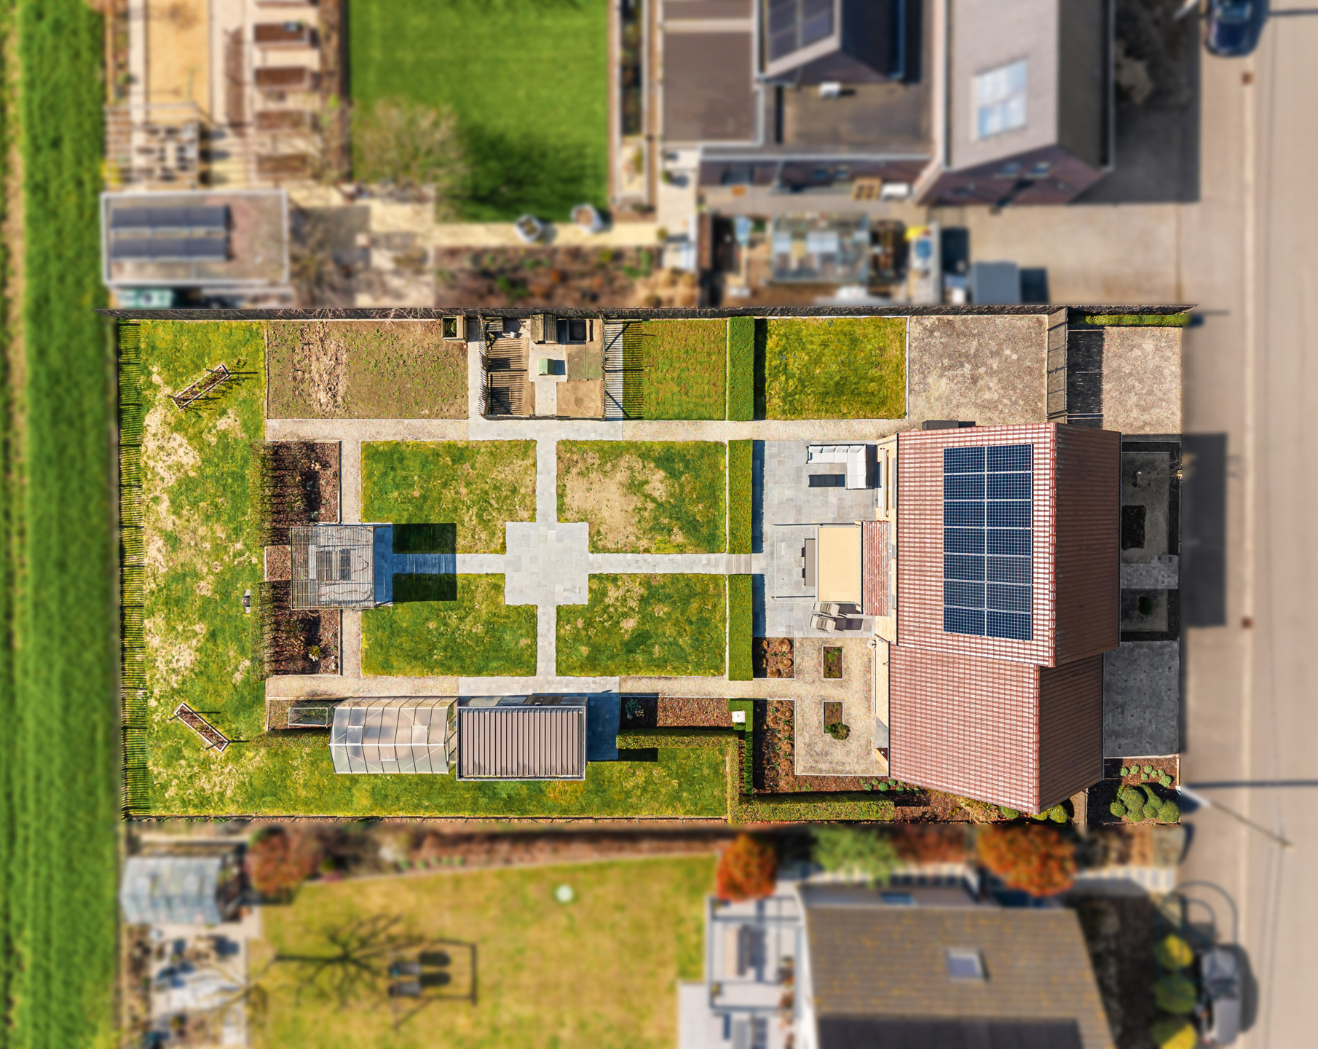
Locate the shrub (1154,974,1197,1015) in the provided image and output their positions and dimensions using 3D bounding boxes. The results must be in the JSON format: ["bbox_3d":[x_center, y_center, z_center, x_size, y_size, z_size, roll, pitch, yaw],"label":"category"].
[{"bbox_3d":[22.690,20.630,40.800,1.600,1.400,1.600,0,90,0],"label":"shrub"}]

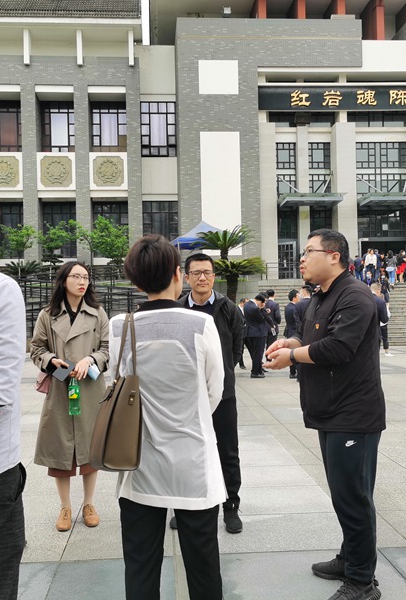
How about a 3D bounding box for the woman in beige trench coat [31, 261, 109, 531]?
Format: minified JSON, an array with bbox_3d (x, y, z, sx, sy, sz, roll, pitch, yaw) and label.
[{"bbox_3d":[-0.848,0.597,3.953,0.480,1.672,0.350,-1,-1,-20],"label":"woman in beige trench coat"}]

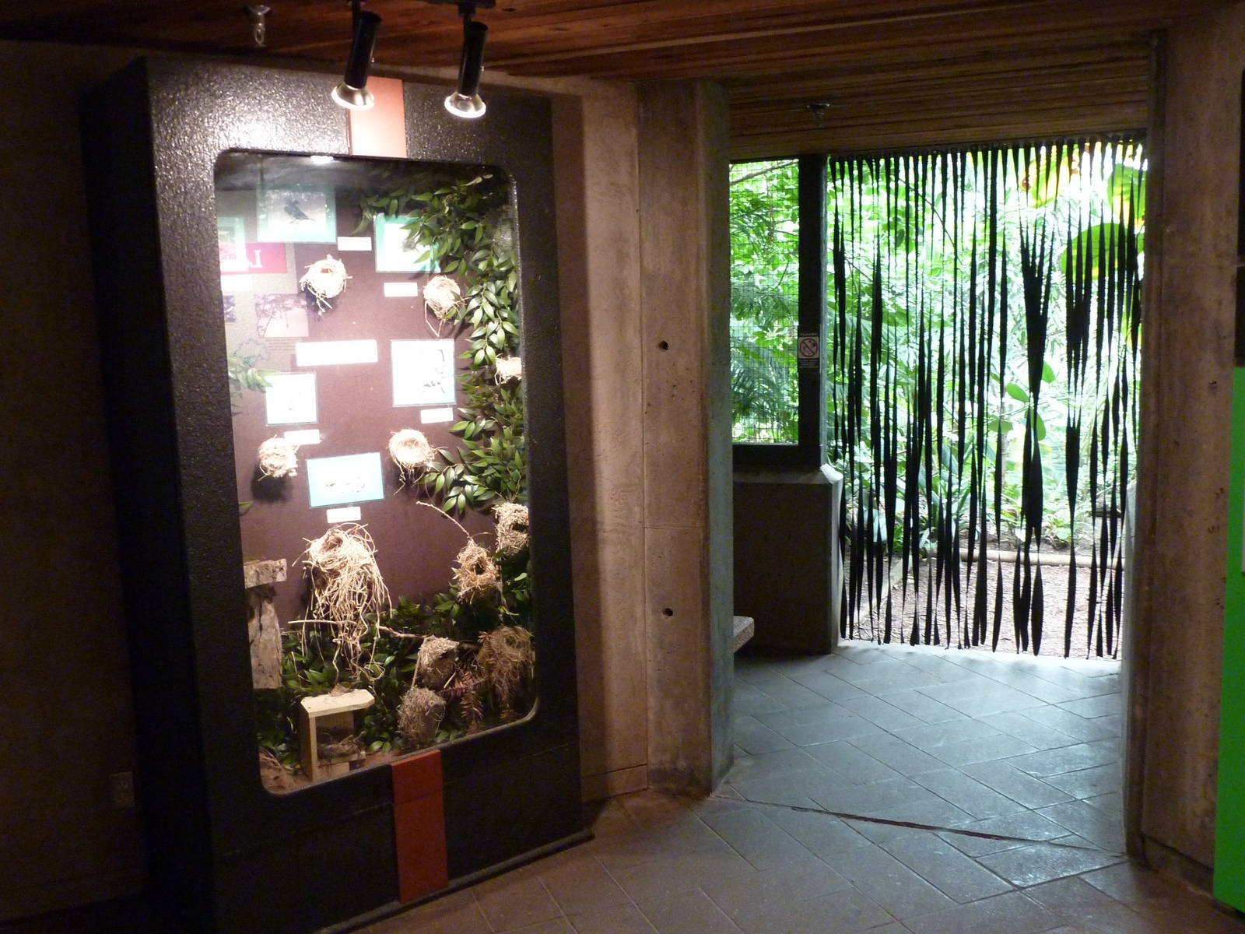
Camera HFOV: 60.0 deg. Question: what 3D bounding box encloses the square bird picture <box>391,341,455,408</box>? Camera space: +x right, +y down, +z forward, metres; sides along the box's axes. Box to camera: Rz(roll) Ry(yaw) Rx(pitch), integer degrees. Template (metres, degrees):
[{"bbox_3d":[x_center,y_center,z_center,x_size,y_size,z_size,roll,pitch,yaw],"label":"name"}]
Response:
[{"bbox_3d":[-0.664,-0.316,3.634,0.231,0.223,0.012,-7,9,-35],"label":"square bird picture"}]

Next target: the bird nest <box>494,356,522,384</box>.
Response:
[{"bbox_3d":[-0.389,-0.339,3.765,0.112,0.095,0.102,-2,7,0],"label":"bird nest"}]

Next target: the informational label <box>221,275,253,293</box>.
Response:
[{"bbox_3d":[-1.093,-0.518,3.036,0.104,0.041,0.006,-6,8,-36],"label":"informational label"}]

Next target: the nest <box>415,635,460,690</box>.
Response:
[{"bbox_3d":[-0.616,0.649,3.588,0.144,0.174,0.131,-7,9,-35],"label":"nest"}]

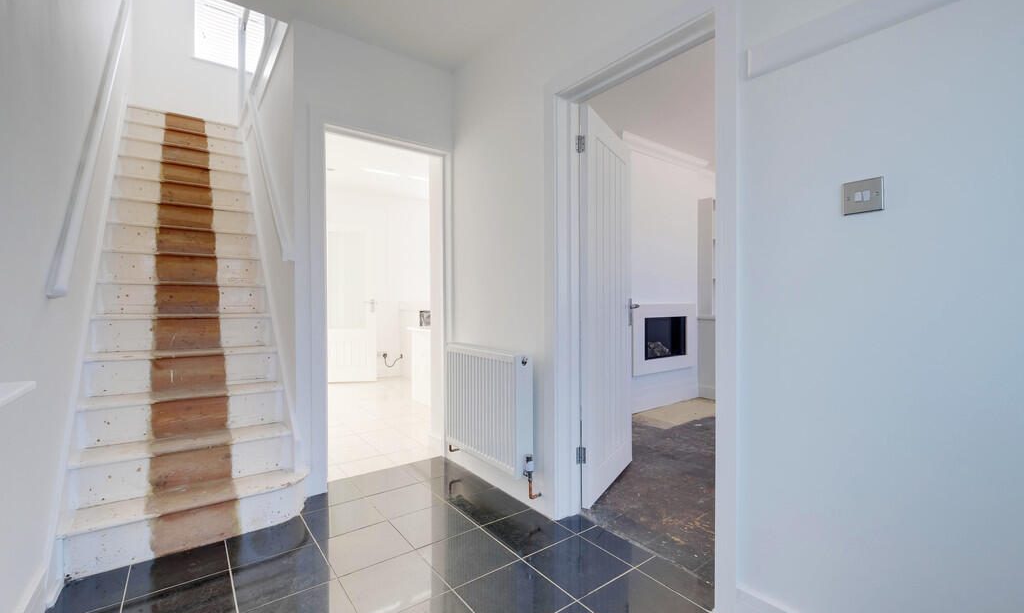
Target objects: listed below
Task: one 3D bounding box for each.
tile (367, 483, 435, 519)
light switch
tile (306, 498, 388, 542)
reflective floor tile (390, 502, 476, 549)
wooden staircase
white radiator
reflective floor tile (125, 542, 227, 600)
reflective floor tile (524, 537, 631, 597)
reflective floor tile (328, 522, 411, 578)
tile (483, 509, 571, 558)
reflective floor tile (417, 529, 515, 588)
[{"bbox_3d":[-0.558,1.022,2.241,0.308,0.013,0.308,0,0,-37],"label":"tile"},{"bbox_3d":[0.893,-0.281,1.088,0.010,0.086,0.086,0,-1,-37],"label":"light switch"},{"bbox_3d":[-0.806,1.022,2.054,0.308,0.013,0.308,0,0,-37],"label":"tile"},{"bbox_3d":[-0.369,1.027,2.003,0.309,0.010,0.309,0,-1,-37],"label":"reflective floor tile"},{"bbox_3d":[-2.129,-0.348,2.831,0.865,2.765,2.588,0,-1,-38],"label":"wooden staircase"},{"bbox_3d":[-0.147,0.544,2.391,0.103,0.600,0.700,0,0,-37],"label":"white radiator"},{"bbox_3d":[-1.304,1.026,1.683,0.309,0.010,0.293,0,-1,-37],"label":"reflective floor tile"},{"bbox_3d":[0.257,1.022,1.690,0.309,0.010,0.309,0,-1,-37],"label":"reflective floor tile"},{"bbox_3d":[-0.618,1.021,1.805,0.308,0.013,0.308,0,0,-37],"label":"reflective floor tile"},{"bbox_3d":[0.069,1.025,1.940,0.309,0.010,0.309,0,-1,-37],"label":"tile"},{"bbox_3d":[-0.181,1.024,1.753,0.309,0.010,0.309,0,-1,-37],"label":"reflective floor tile"}]

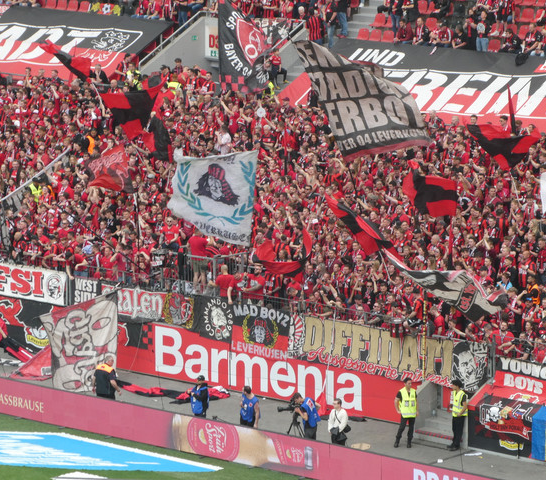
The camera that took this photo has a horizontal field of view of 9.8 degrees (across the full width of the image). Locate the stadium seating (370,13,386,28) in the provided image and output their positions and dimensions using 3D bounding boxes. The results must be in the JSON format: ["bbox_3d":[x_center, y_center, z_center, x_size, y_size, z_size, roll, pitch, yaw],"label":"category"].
[{"bbox_3d":[3.276,-6.882,99.700,0.450,0.420,0.400,8,13,41],"label":"stadium seating"}]

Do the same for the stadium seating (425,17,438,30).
[{"bbox_3d":[4.904,-6.700,98.400,0.450,0.420,0.400,8,13,41],"label":"stadium seating"}]

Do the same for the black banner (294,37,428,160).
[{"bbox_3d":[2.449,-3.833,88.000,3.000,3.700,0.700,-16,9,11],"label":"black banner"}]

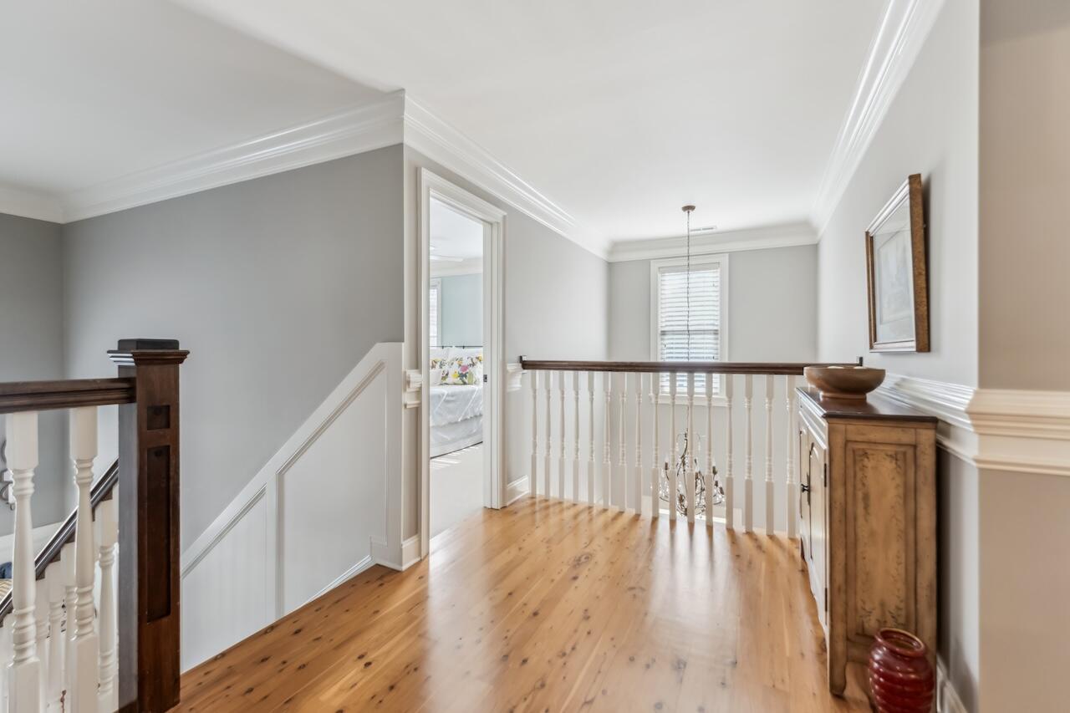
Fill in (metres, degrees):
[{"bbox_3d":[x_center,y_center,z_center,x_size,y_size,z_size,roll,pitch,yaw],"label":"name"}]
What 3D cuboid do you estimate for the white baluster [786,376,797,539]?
[{"bbox_3d":[1.549,0.605,2.691,0.039,0.988,0.039,0,0,27],"label":"white baluster"}]

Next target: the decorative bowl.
[{"bbox_3d":[1.358,0.118,1.964,0.294,0.128,0.294,0,0,27],"label":"decorative bowl"}]

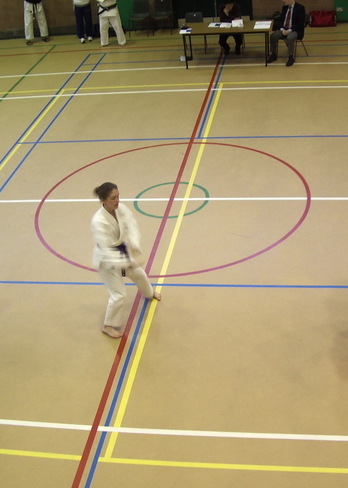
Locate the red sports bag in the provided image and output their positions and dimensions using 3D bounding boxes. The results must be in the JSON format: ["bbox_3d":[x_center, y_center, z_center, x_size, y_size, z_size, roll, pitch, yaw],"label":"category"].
[{"bbox_3d":[3.316,-5.025,15.873,0.600,0.290,0.300,0,33,11],"label":"red sports bag"}]

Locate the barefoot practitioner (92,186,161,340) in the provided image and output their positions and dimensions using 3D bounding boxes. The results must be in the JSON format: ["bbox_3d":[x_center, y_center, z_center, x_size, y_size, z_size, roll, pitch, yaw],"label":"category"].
[{"bbox_3d":[-0.496,0.119,7.216,0.560,1.600,0.750,24,43,39],"label":"barefoot practitioner"}]

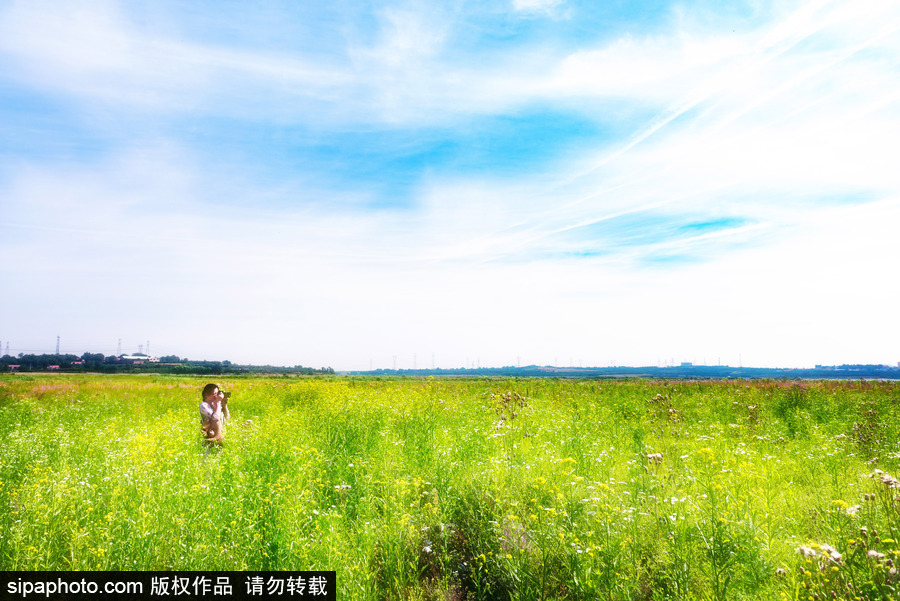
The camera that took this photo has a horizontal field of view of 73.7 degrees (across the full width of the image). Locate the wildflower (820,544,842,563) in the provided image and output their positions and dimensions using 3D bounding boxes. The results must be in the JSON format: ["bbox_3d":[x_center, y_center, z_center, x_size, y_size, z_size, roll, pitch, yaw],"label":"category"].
[{"bbox_3d":[1.493,0.990,2.350,0.072,0.062,0.064,-5,-8,31],"label":"wildflower"}]

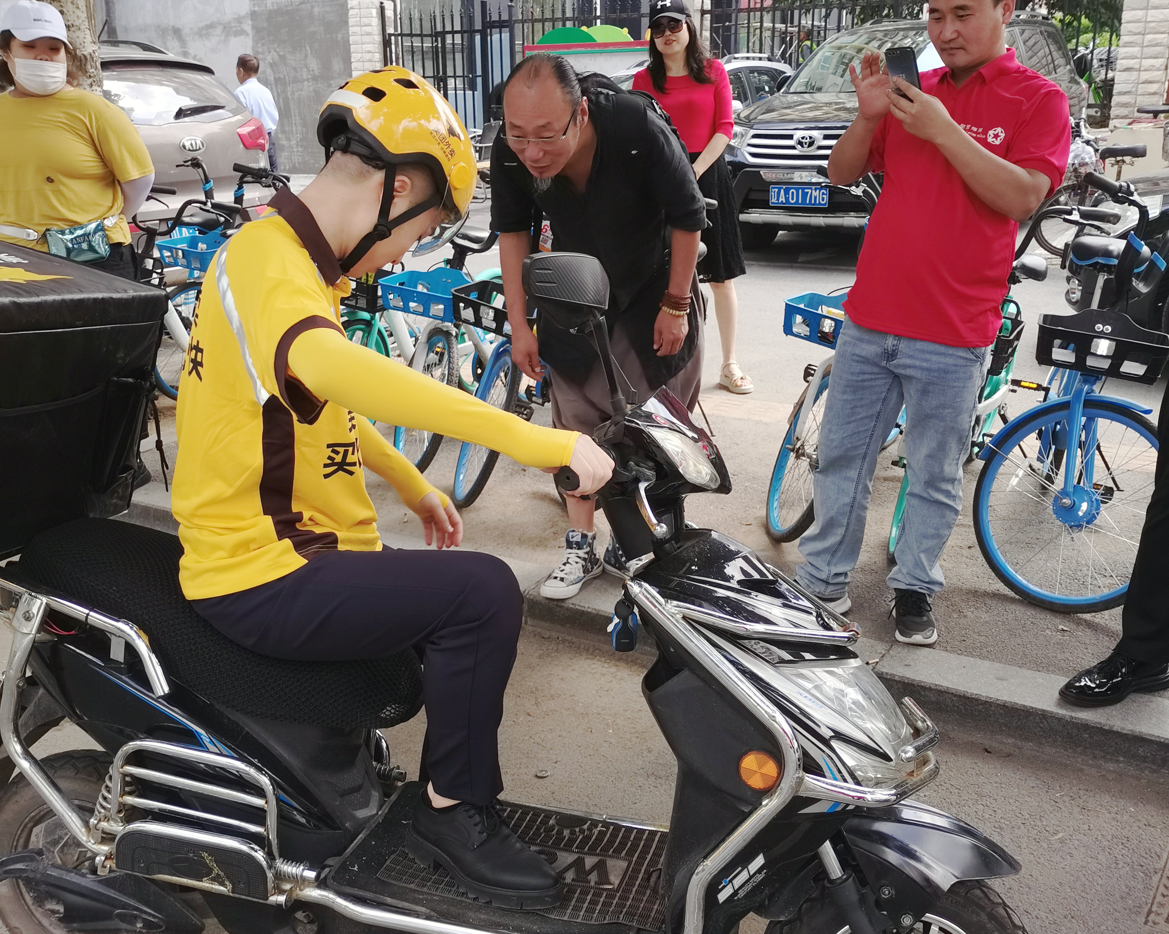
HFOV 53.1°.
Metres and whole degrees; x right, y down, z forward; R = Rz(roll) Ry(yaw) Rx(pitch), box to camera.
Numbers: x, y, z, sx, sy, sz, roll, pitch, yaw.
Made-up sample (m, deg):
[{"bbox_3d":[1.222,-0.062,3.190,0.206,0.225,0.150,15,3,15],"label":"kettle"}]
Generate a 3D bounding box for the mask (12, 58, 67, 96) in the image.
[{"bbox_3d":[-1.462,-1.049,3.144,0.150,0.105,0.080,-14,22,-35],"label":"mask"}]

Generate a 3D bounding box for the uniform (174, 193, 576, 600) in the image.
[{"bbox_3d":[-0.281,-0.085,1.600,0.600,0.550,0.470,0,18,2],"label":"uniform"}]

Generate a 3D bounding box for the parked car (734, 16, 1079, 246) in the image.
[{"bbox_3d":[2.801,-2.862,9.861,1.910,1.760,4.785,11,21,33],"label":"parked car"}]

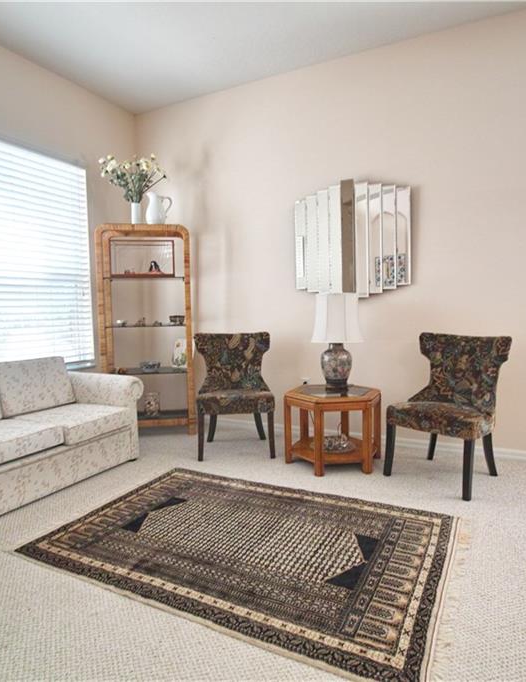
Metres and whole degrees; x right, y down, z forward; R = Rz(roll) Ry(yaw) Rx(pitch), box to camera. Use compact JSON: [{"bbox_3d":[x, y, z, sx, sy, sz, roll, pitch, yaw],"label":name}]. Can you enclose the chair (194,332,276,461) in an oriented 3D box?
[{"bbox_3d":[-0.239,0.423,3.513,0.638,0.935,0.605,-1,4,-3],"label":"chair"}]

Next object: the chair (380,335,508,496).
[{"bbox_3d":[1.216,0.442,2.843,0.605,0.930,0.627,-5,5,-42],"label":"chair"}]

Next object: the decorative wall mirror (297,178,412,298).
[{"bbox_3d":[0.723,-0.837,3.526,0.969,0.963,0.062,1,4,26],"label":"decorative wall mirror"}]

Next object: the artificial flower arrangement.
[{"bbox_3d":[-1.196,-1.480,3.910,0.623,0.458,0.470,-2,4,-8],"label":"artificial flower arrangement"}]

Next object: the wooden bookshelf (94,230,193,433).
[{"bbox_3d":[-1.071,-0.083,4.017,0.812,1.911,0.352,-2,4,-8],"label":"wooden bookshelf"}]

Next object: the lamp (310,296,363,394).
[{"bbox_3d":[0.567,0.005,3.267,0.409,0.750,0.409,1,4,26],"label":"lamp"}]

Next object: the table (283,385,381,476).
[{"bbox_3d":[0.535,0.642,3.200,0.650,0.510,0.728,1,4,26],"label":"table"}]

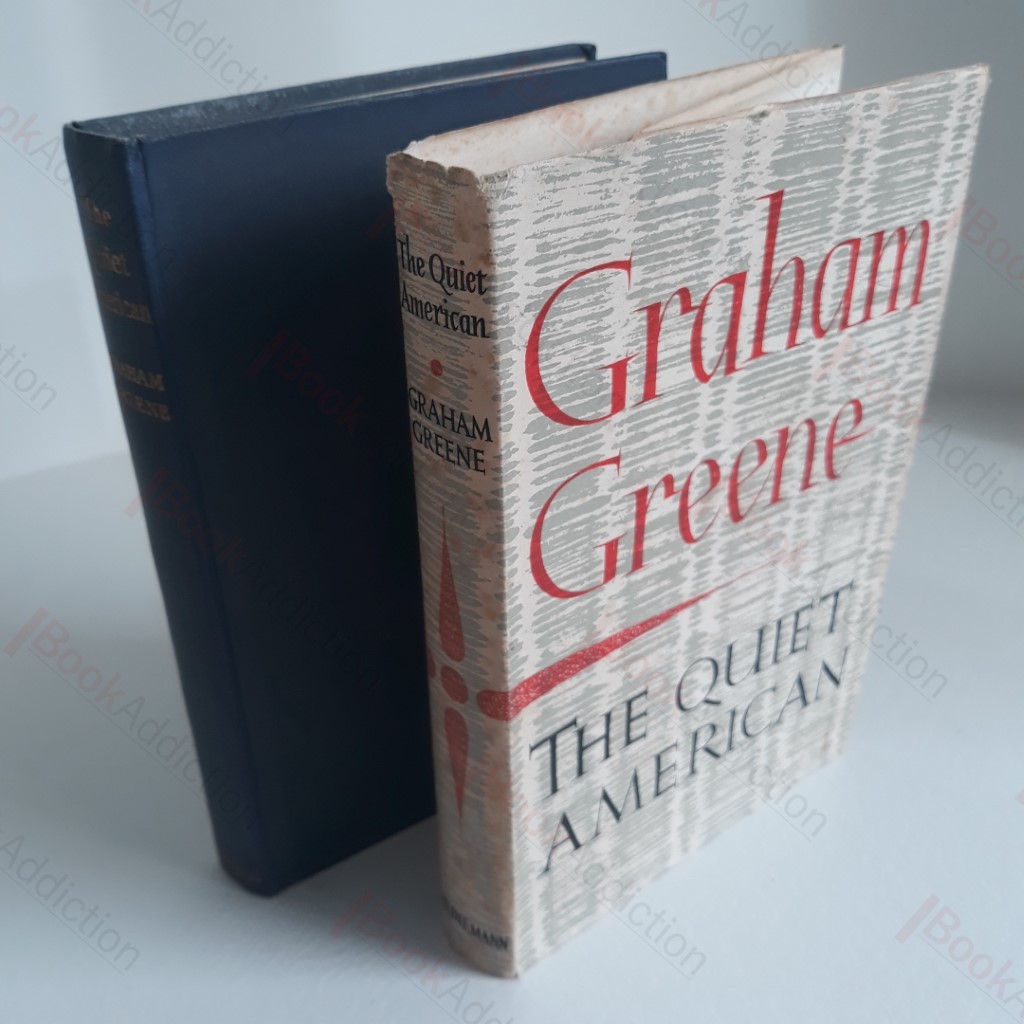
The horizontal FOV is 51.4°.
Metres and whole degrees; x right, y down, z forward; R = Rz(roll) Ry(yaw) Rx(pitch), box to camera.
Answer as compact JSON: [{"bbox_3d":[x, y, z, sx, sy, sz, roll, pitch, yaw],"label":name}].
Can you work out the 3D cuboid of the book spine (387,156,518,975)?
[{"bbox_3d":[-0.008,0.027,0.215,0.023,0.194,0.012,25,41,35],"label":"book spine"}]

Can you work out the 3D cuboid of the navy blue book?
[{"bbox_3d":[-0.021,-0.006,0.268,0.129,0.193,0.026,-23,38,-30],"label":"navy blue book"}]

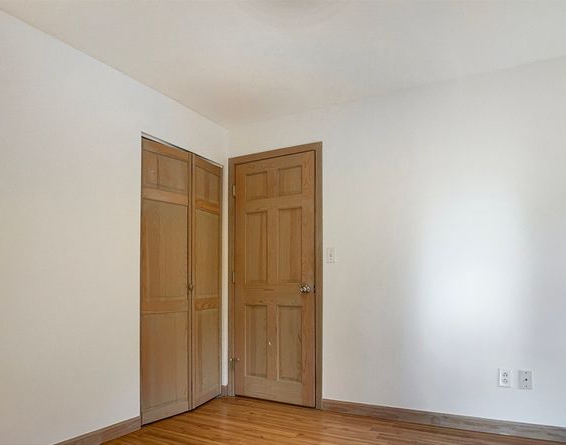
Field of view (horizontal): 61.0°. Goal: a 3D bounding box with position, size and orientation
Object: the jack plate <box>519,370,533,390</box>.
[{"bbox_3d":[1.557,1.014,3.085,0.072,0.117,0.012,-4,-7,28],"label":"jack plate"}]

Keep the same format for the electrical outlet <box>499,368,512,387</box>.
[{"bbox_3d":[1.453,1.018,3.141,0.072,0.117,0.012,-4,-7,28],"label":"electrical outlet"}]

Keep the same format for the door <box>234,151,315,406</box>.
[{"bbox_3d":[-0.072,0.460,4.051,0.795,2.030,0.050,-3,-6,32],"label":"door"}]

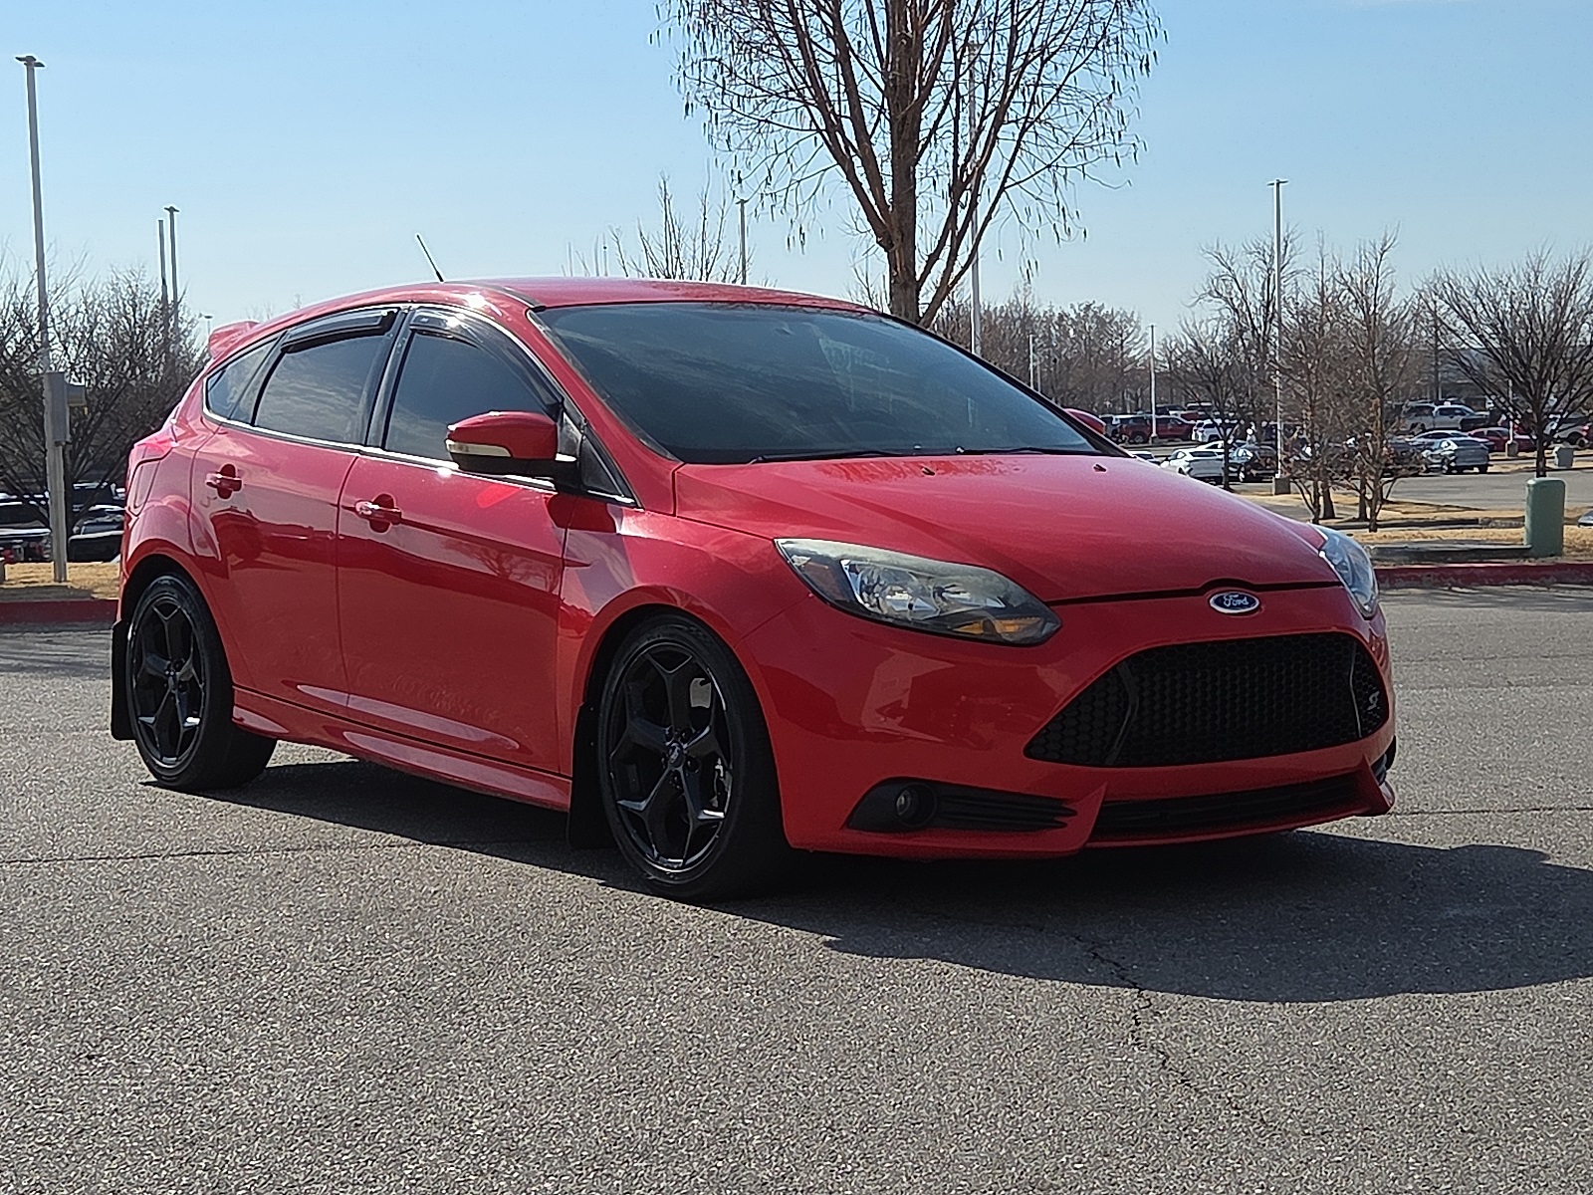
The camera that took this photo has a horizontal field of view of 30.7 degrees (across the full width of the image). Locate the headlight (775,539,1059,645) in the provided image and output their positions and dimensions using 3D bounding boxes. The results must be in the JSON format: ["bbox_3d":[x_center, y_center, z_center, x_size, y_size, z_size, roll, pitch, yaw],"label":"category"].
[{"bbox_3d":[0.255,-0.011,5.949,0.370,0.213,0.520,-3,4,-30],"label":"headlight"}]

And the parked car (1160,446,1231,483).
[{"bbox_3d":[16.889,-5.509,122.000,1.820,1.450,4.600,-2,4,-10],"label":"parked car"}]

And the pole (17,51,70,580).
[{"bbox_3d":[-13.802,-5.150,53.651,0.650,9.700,0.600,-1,4,0],"label":"pole"}]

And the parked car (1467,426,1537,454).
[{"bbox_3d":[40.709,-9.144,168.000,4.700,1.450,1.830,-1,4,5],"label":"parked car"}]

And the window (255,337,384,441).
[{"bbox_3d":[-1.276,-0.561,7.830,0.045,0.325,0.690,25,-12,-34],"label":"window"}]

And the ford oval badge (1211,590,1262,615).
[{"bbox_3d":[0.922,0.011,6.077,0.130,0.055,0.020,-3,-21,-36],"label":"ford oval badge"}]

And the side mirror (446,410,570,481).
[{"bbox_3d":[-0.663,-0.353,6.697,0.240,0.165,0.210,-3,4,-36],"label":"side mirror"}]

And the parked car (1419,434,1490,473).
[{"bbox_3d":[27.730,-5.996,122.000,1.830,1.500,4.600,-2,4,-9],"label":"parked car"}]

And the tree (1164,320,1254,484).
[{"bbox_3d":[15.124,-6.918,104.780,3.400,6.100,3.300,-1,4,0],"label":"tree"}]

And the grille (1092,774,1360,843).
[{"bbox_3d":[0.936,0.447,6.090,0.770,0.095,0.110,-3,4,-36],"label":"grille"}]

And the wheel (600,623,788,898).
[{"bbox_3d":[-0.189,0.343,6.317,0.240,0.645,0.645,-3,4,-36],"label":"wheel"}]

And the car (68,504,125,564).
[{"bbox_3d":[-15.976,-1.395,67.000,1.830,1.450,4.700,-1,4,-7],"label":"car"}]

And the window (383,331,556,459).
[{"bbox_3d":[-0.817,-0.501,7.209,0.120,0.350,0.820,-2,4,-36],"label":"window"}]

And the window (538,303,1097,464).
[{"bbox_3d":[0.112,-0.513,7.167,1.360,0.110,1.020,-3,28,-36],"label":"window"}]

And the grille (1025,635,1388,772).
[{"bbox_3d":[0.905,0.212,6.187,1.040,0.260,0.170,-2,4,-36],"label":"grille"}]

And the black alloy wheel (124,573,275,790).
[{"bbox_3d":[-1.740,0.239,8.512,0.235,0.645,0.645,-2,4,-36],"label":"black alloy wheel"}]

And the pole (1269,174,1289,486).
[{"bbox_3d":[16.269,-8.781,97.617,0.750,10.650,0.700,-1,4,0],"label":"pole"}]

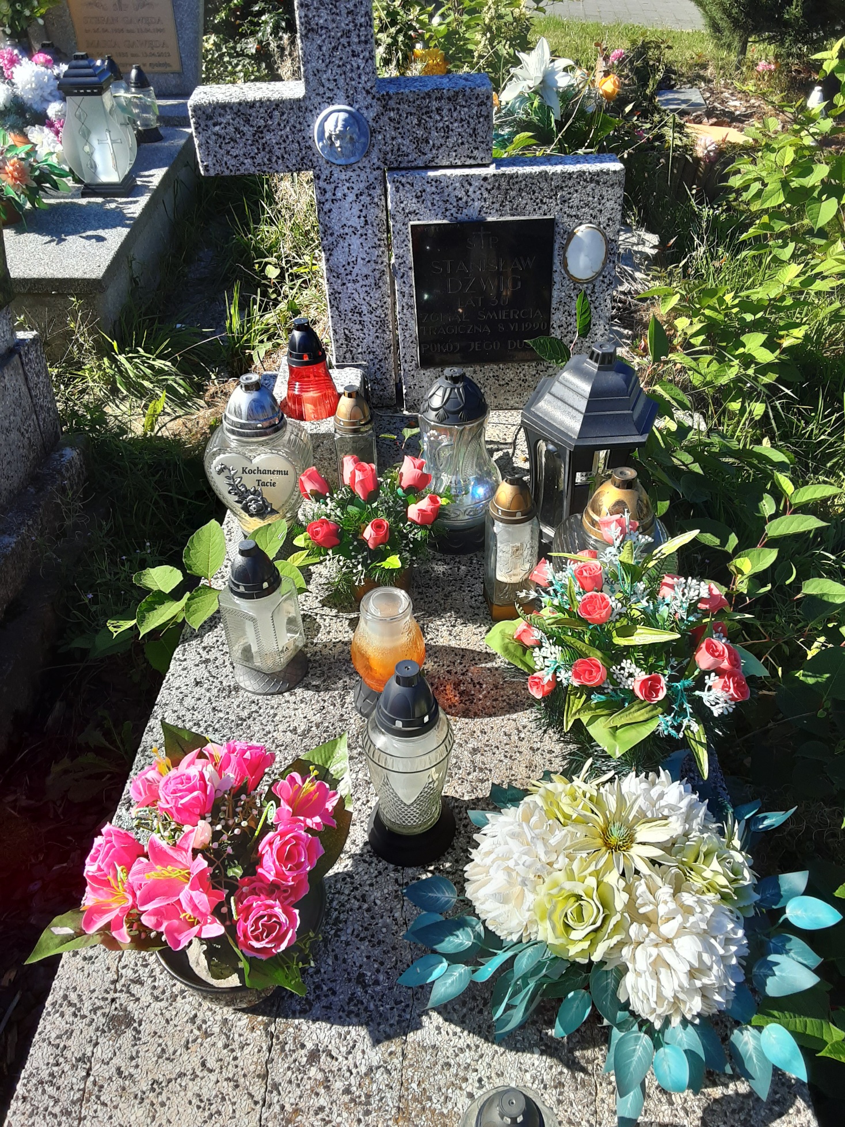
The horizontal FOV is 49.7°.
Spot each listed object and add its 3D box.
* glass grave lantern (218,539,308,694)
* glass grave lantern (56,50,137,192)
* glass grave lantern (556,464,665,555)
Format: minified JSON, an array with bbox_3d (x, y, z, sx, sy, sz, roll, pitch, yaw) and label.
[{"bbox_3d":[-0.251,0.071,1.409,0.123,0.247,0.123,18,43,25],"label":"glass grave lantern"},{"bbox_3d":[-1.090,-1.459,3.021,0.208,0.401,0.198,-5,39,-4],"label":"glass grave lantern"},{"bbox_3d":[0.294,-0.001,1.390,0.177,0.328,0.127,-1,38,3],"label":"glass grave lantern"}]

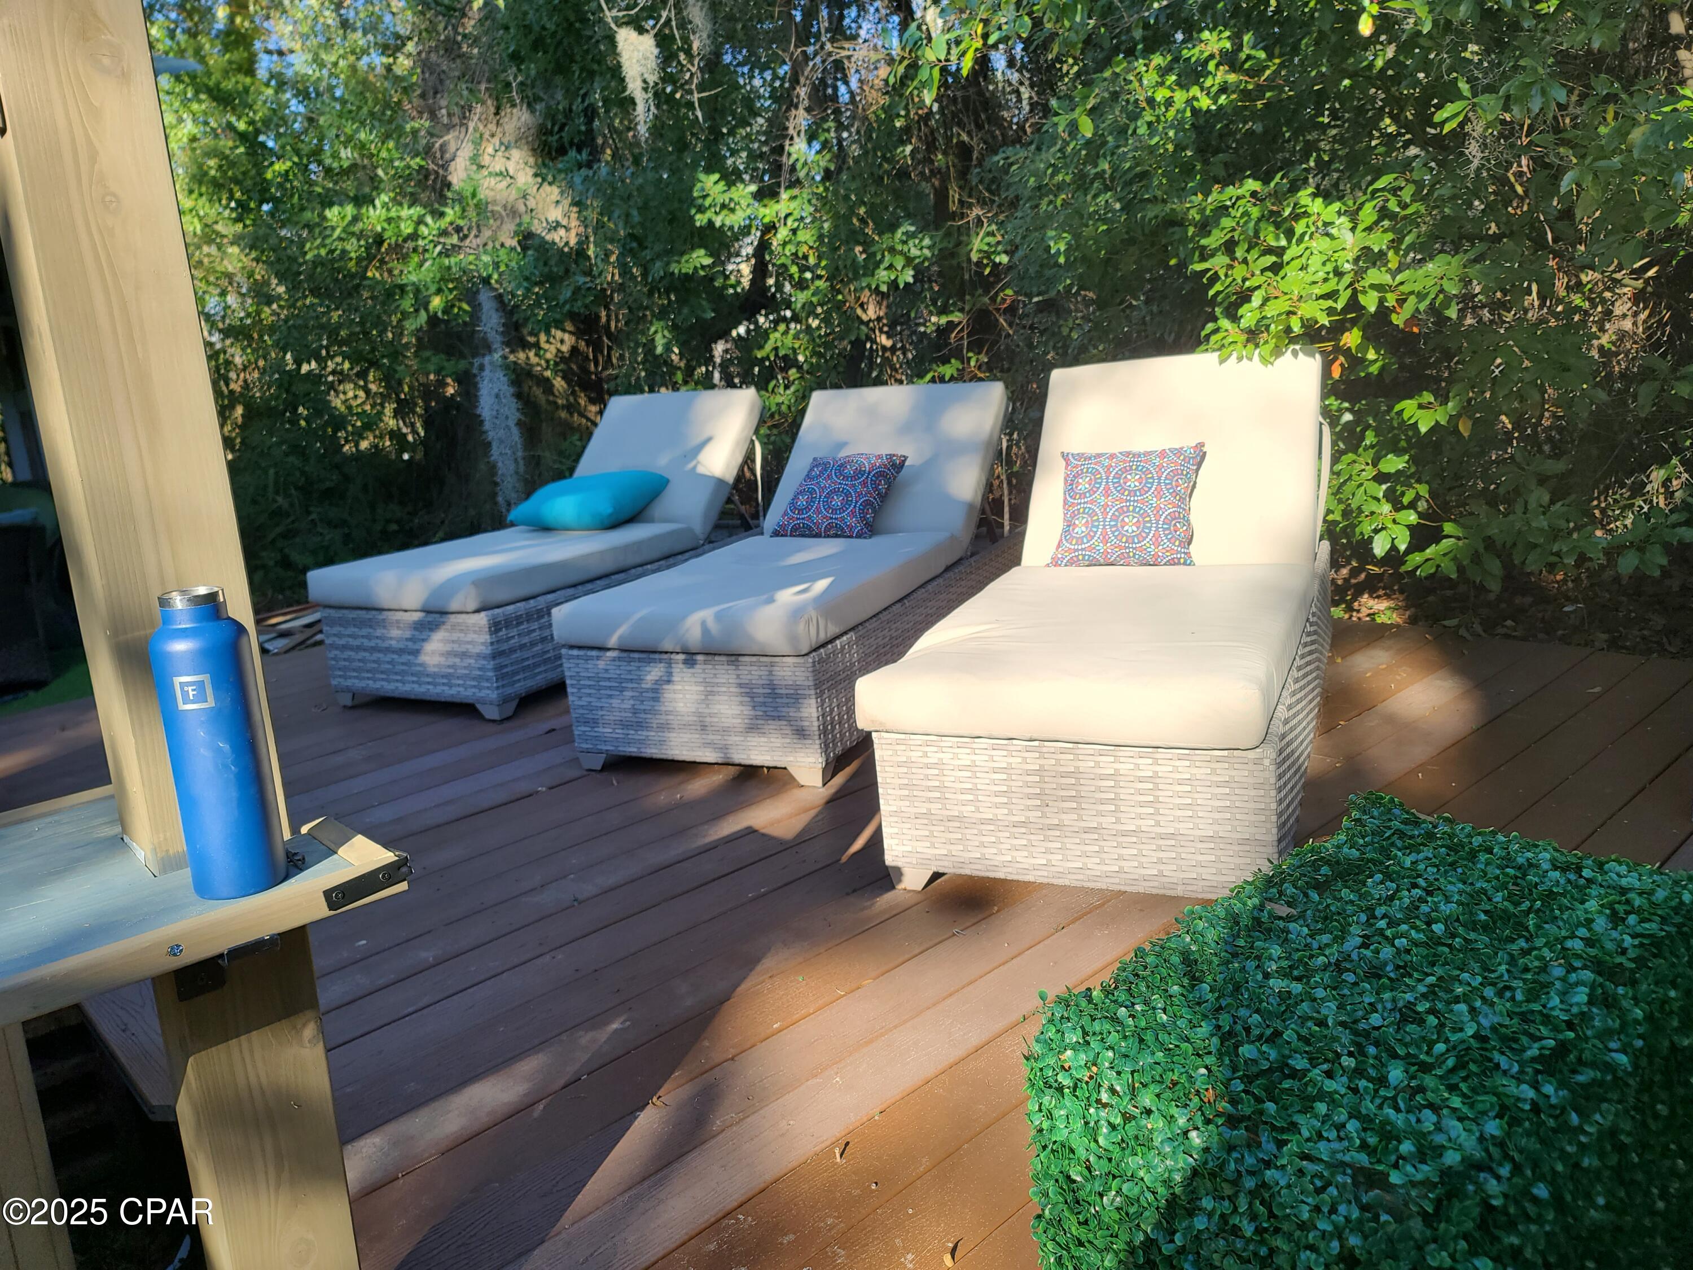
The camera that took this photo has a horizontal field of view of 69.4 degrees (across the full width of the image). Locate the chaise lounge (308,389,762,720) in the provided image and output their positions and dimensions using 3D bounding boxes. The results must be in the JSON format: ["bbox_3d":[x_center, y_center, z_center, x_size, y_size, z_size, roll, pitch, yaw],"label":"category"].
[{"bbox_3d":[-1.061,-0.435,4.897,0.770,0.940,2.030,2,15,27],"label":"chaise lounge"}]

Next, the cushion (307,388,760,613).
[{"bbox_3d":[-1.113,-0.587,4.797,0.765,0.590,1.895,2,15,27],"label":"cushion"}]

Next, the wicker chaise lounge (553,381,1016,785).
[{"bbox_3d":[-0.046,-0.307,4.026,0.770,0.920,2.030,1,15,24],"label":"wicker chaise lounge"}]

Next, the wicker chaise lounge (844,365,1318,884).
[{"bbox_3d":[0.768,-0.183,3.110,0.780,0.965,2.035,1,15,24],"label":"wicker chaise lounge"}]

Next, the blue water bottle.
[{"bbox_3d":[-0.571,0.096,1.111,0.080,0.275,0.080,-6,13,-12],"label":"blue water bottle"}]

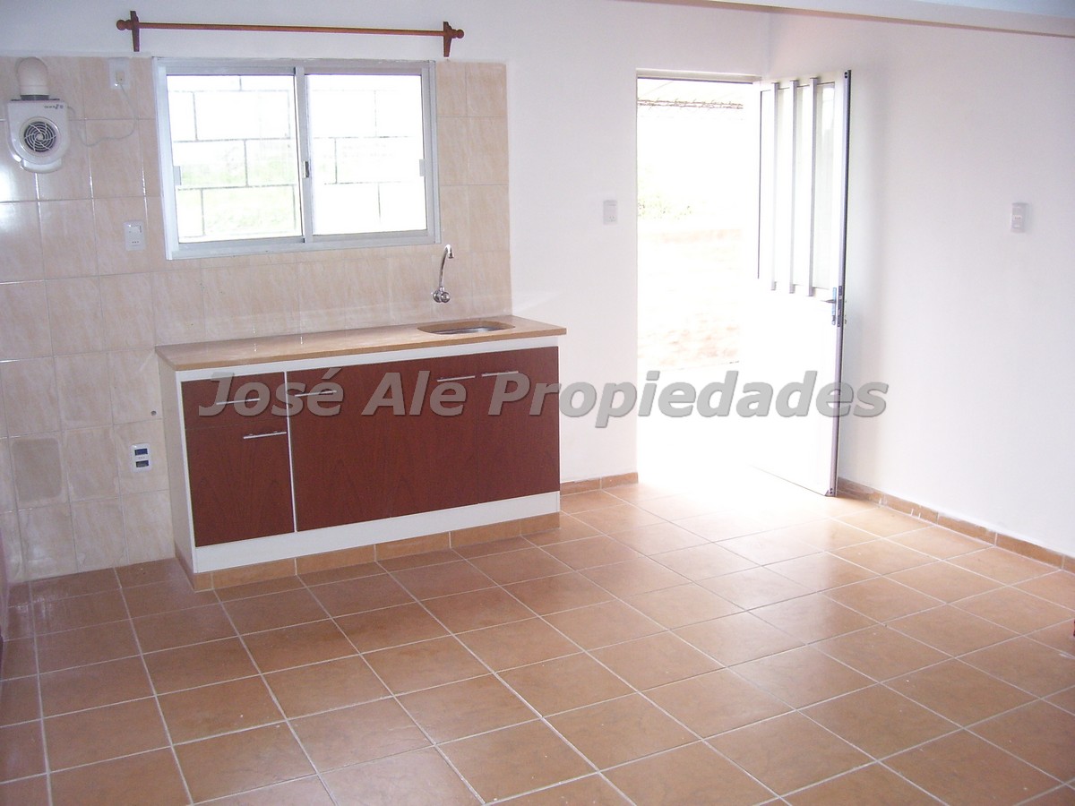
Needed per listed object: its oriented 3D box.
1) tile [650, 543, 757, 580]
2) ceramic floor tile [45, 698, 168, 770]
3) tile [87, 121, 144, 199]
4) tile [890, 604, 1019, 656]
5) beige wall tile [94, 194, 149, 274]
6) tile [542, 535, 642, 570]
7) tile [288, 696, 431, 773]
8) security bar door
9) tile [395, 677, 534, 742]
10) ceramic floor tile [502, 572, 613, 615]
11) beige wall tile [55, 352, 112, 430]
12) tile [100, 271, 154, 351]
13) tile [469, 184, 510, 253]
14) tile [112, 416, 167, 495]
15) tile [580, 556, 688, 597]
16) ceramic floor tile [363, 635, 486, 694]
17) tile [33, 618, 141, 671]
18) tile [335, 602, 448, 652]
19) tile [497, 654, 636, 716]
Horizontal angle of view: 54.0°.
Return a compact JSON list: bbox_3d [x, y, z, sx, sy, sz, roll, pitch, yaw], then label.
[{"bbox_3d":[0.672,0.647,4.278,0.328,0.010,0.328,-7,13,-26],"label":"tile"},{"bbox_3d":[-1.228,0.942,3.003,0.327,0.010,0.327,-7,13,-25],"label":"ceramic floor tile"},{"bbox_3d":[-1.638,-0.948,4.101,0.200,0.300,0.010,-7,13,-26],"label":"tile"},{"bbox_3d":[1.415,0.781,3.611,0.331,0.010,0.331,-7,13,-26],"label":"tile"},{"bbox_3d":[-1.638,-0.656,4.159,0.200,0.300,0.010,-7,13,-26],"label":"beige wall tile"},{"bbox_3d":[0.231,0.633,4.473,0.330,0.010,0.330,-7,13,-26],"label":"tile"},{"bbox_3d":[-0.510,0.949,3.004,0.329,0.010,0.329,-7,13,-26],"label":"tile"},{"bbox_3d":[1.258,-0.591,5.255,0.070,2.000,0.750,-6,13,-23],"label":"security bar door"},{"bbox_3d":[-0.210,0.909,3.145,0.330,0.009,0.330,-7,13,-26],"label":"tile"},{"bbox_3d":[0.083,0.728,4.037,0.331,0.010,0.331,-7,13,-26],"label":"ceramic floor tile"},{"bbox_3d":[-1.796,-0.047,4.178,0.200,0.300,0.010,-7,13,-26],"label":"beige wall tile"},{"bbox_3d":[-1.627,-0.364,4.200,0.200,0.300,0.010,-7,13,-26],"label":"tile"},{"bbox_3d":[-0.219,-0.839,4.794,0.200,0.300,0.010,-7,13,-26],"label":"tile"},{"bbox_3d":[-1.608,0.224,4.284,0.200,0.300,0.010,-7,13,-26],"label":"tile"},{"bbox_3d":[0.374,0.688,4.156,0.327,0.010,0.327,-7,13,-25],"label":"tile"},{"bbox_3d":[-0.363,0.852,3.438,0.330,0.009,0.330,-7,13,-26],"label":"ceramic floor tile"},{"bbox_3d":[-1.557,0.843,3.610,0.329,0.010,0.329,-7,13,-26],"label":"tile"},{"bbox_3d":[-0.515,0.795,3.731,0.330,0.009,0.330,-7,13,-26],"label":"tile"},{"bbox_3d":[0.089,0.873,3.281,0.327,0.010,0.327,-7,13,-25],"label":"tile"}]

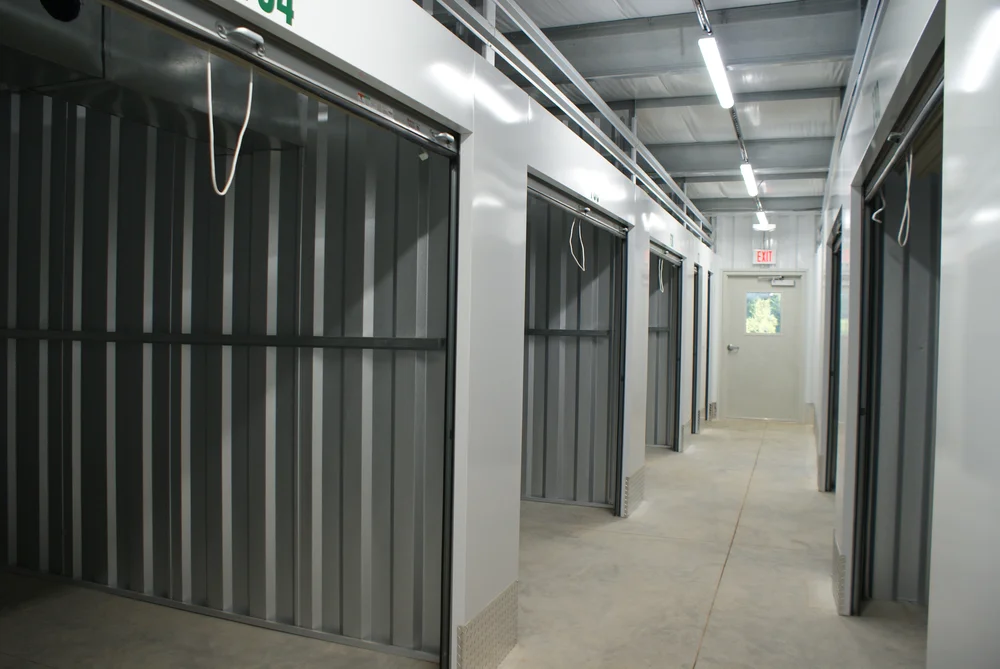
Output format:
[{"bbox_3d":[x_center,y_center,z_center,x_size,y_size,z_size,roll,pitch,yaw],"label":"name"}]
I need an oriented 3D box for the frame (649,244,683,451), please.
[{"bbox_3d":[1.552,0.255,7.203,0.130,2.145,2.266,2,1,21],"label":"frame"}]

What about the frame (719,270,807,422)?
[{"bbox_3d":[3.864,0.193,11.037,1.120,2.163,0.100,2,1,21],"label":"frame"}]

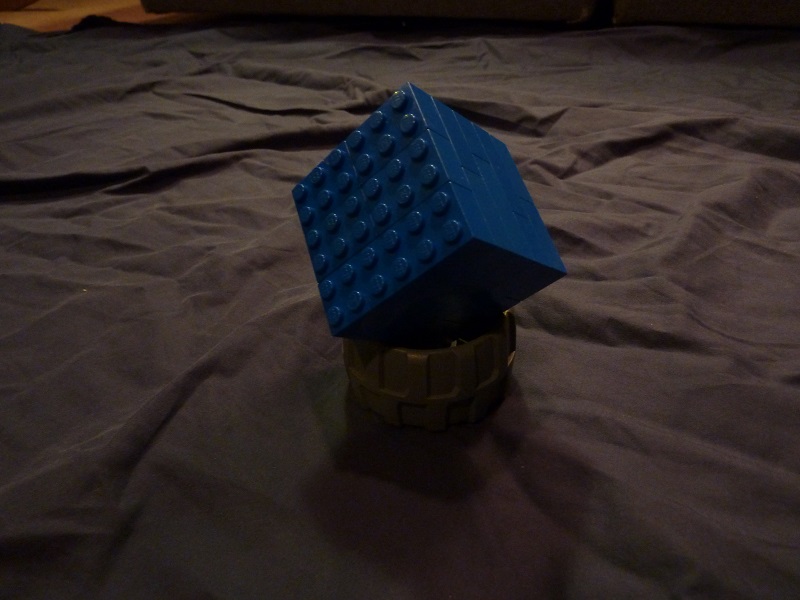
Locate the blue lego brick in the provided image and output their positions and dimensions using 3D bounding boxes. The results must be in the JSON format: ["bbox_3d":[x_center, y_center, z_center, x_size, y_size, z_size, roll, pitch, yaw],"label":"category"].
[{"bbox_3d":[0.007,-0.020,0.167,0.050,0.048,0.048,11,53,-49],"label":"blue lego brick"}]

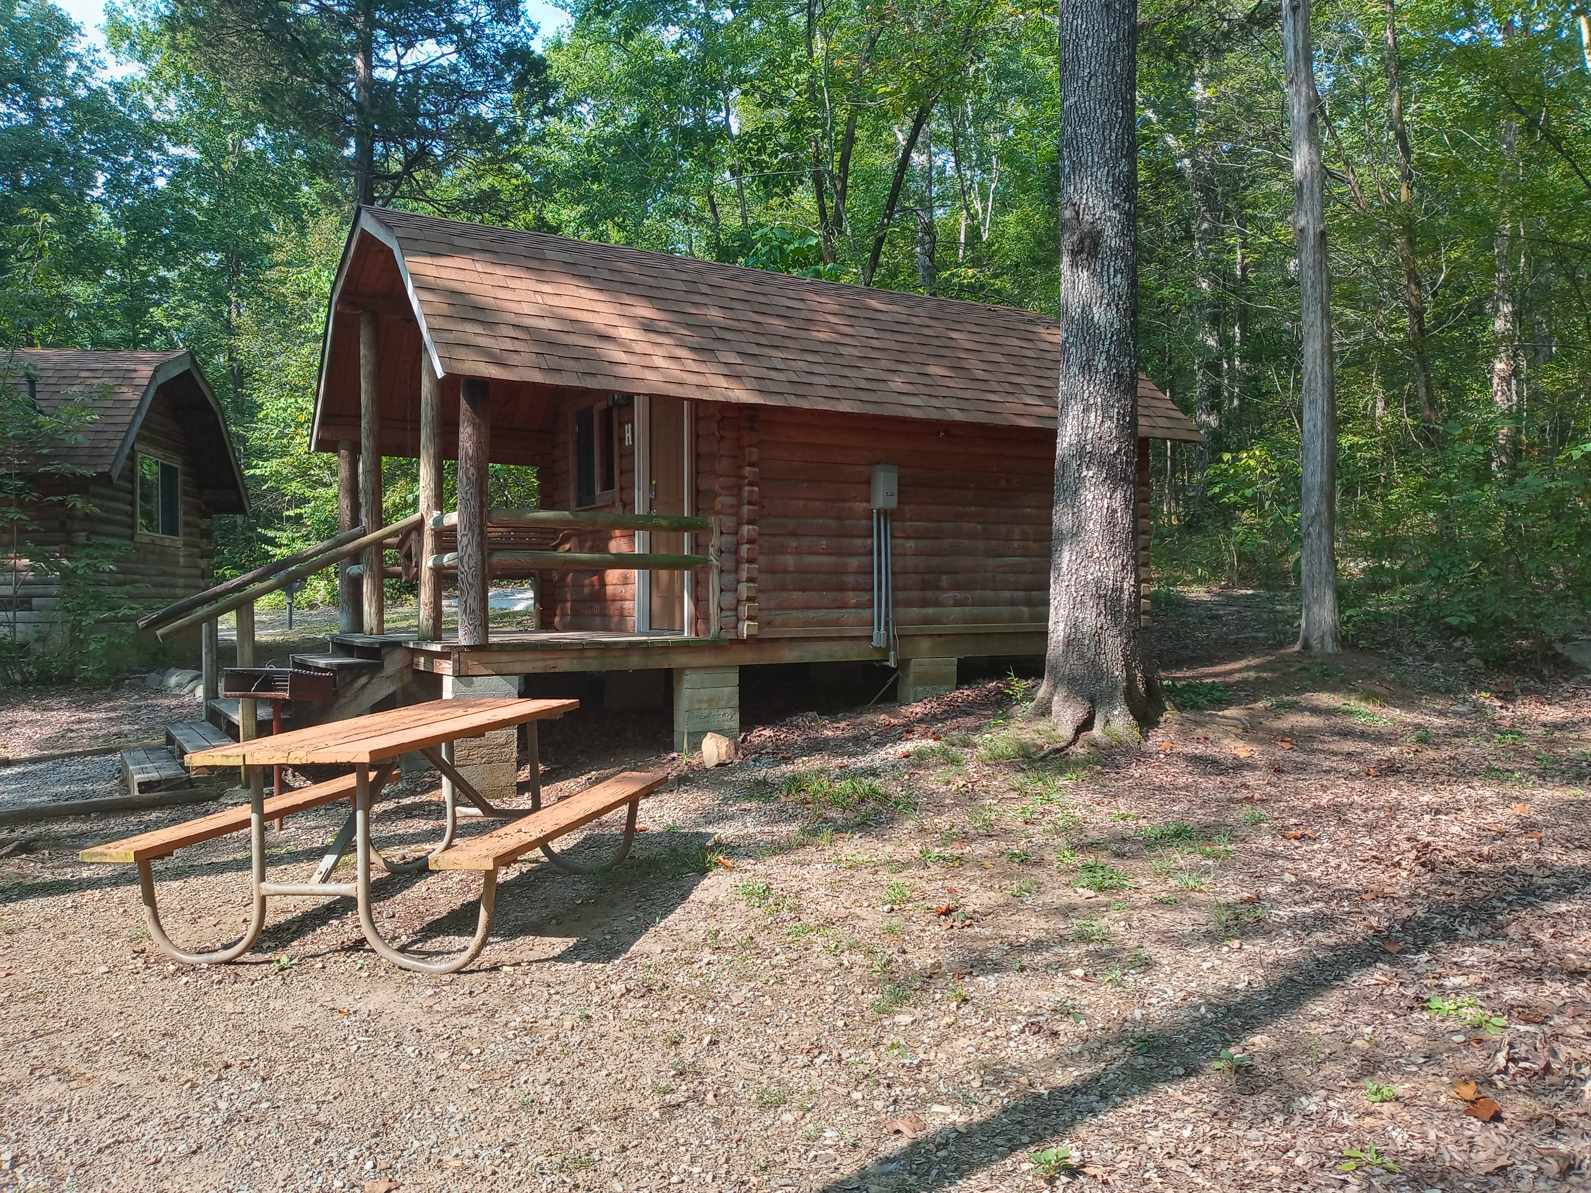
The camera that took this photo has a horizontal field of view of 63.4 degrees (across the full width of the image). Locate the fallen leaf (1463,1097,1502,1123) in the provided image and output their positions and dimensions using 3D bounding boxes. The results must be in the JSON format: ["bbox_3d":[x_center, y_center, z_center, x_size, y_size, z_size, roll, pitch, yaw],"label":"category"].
[{"bbox_3d":[1.643,1.228,3.080,0.090,0.030,0.080,-1,0,28],"label":"fallen leaf"}]

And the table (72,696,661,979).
[{"bbox_3d":[-1.557,0.906,5.269,1.600,0.779,1.830,-2,1,13],"label":"table"}]

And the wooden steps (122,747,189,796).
[{"bbox_3d":[-4.213,1.154,8.443,0.294,0.130,1.787,0,0,-31],"label":"wooden steps"}]

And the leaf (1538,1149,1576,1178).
[{"bbox_3d":[1.652,1.229,2.790,0.085,0.035,0.075,-1,0,31],"label":"leaf"}]

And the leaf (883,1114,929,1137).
[{"bbox_3d":[0.270,1.290,3.140,0.105,0.030,0.085,0,0,5],"label":"leaf"}]

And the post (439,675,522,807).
[{"bbox_3d":[-1.907,0.847,7.794,0.395,0.750,0.200,0,0,-31],"label":"post"}]

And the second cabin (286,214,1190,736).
[{"bbox_3d":[-0.356,-0.821,10.801,6.338,3.910,3.977,0,0,-31],"label":"second cabin"}]

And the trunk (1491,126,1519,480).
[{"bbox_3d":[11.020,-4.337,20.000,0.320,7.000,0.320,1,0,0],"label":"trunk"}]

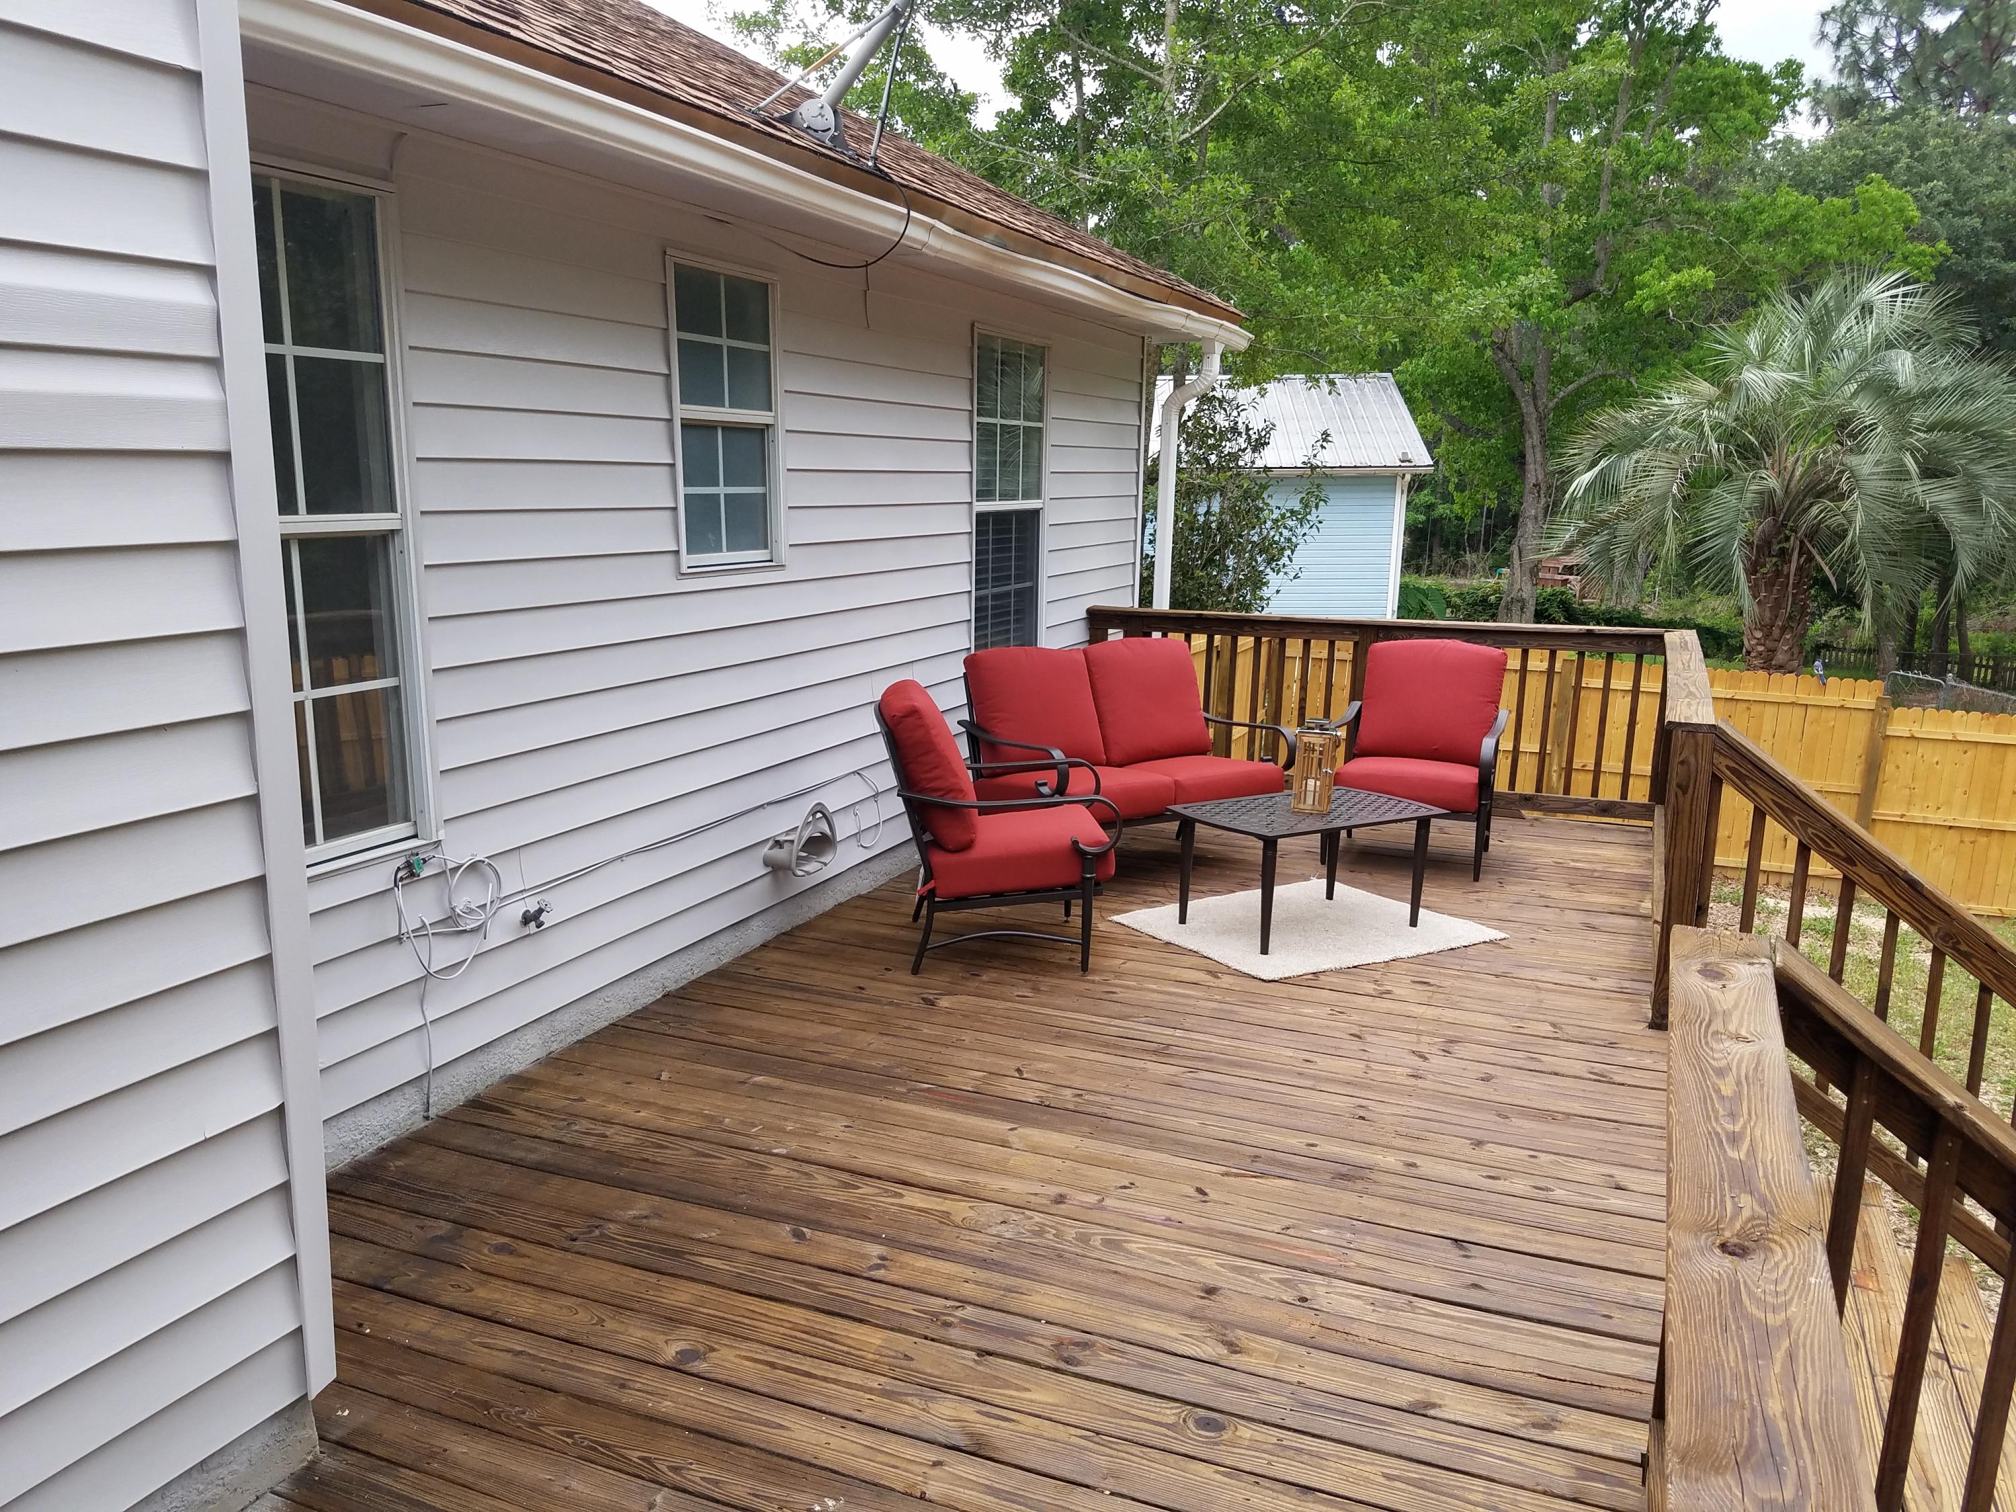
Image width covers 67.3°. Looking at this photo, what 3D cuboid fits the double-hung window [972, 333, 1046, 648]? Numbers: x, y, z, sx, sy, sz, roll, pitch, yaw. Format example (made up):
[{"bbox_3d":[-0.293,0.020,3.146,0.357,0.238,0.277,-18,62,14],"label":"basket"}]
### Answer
[{"bbox_3d":[-0.012,-1.154,6.985,0.100,1.550,0.870,5,11,23],"label":"double-hung window"}]

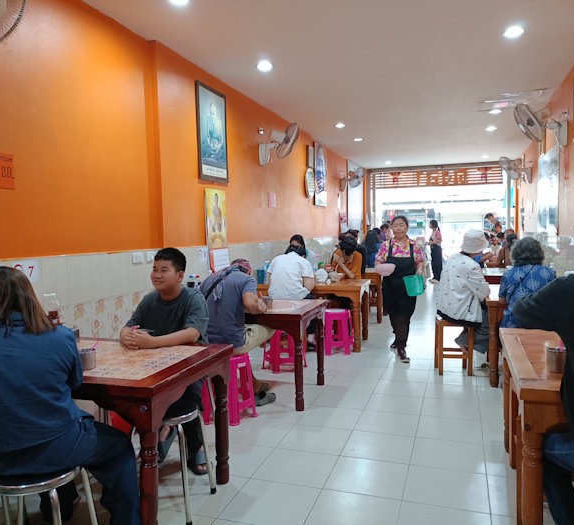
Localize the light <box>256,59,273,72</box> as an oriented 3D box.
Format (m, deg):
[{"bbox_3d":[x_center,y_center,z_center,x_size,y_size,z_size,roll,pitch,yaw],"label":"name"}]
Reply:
[{"bbox_3d":[-0.213,-1.838,4.736,0.150,0.040,0.150,0,4,19],"label":"light"}]

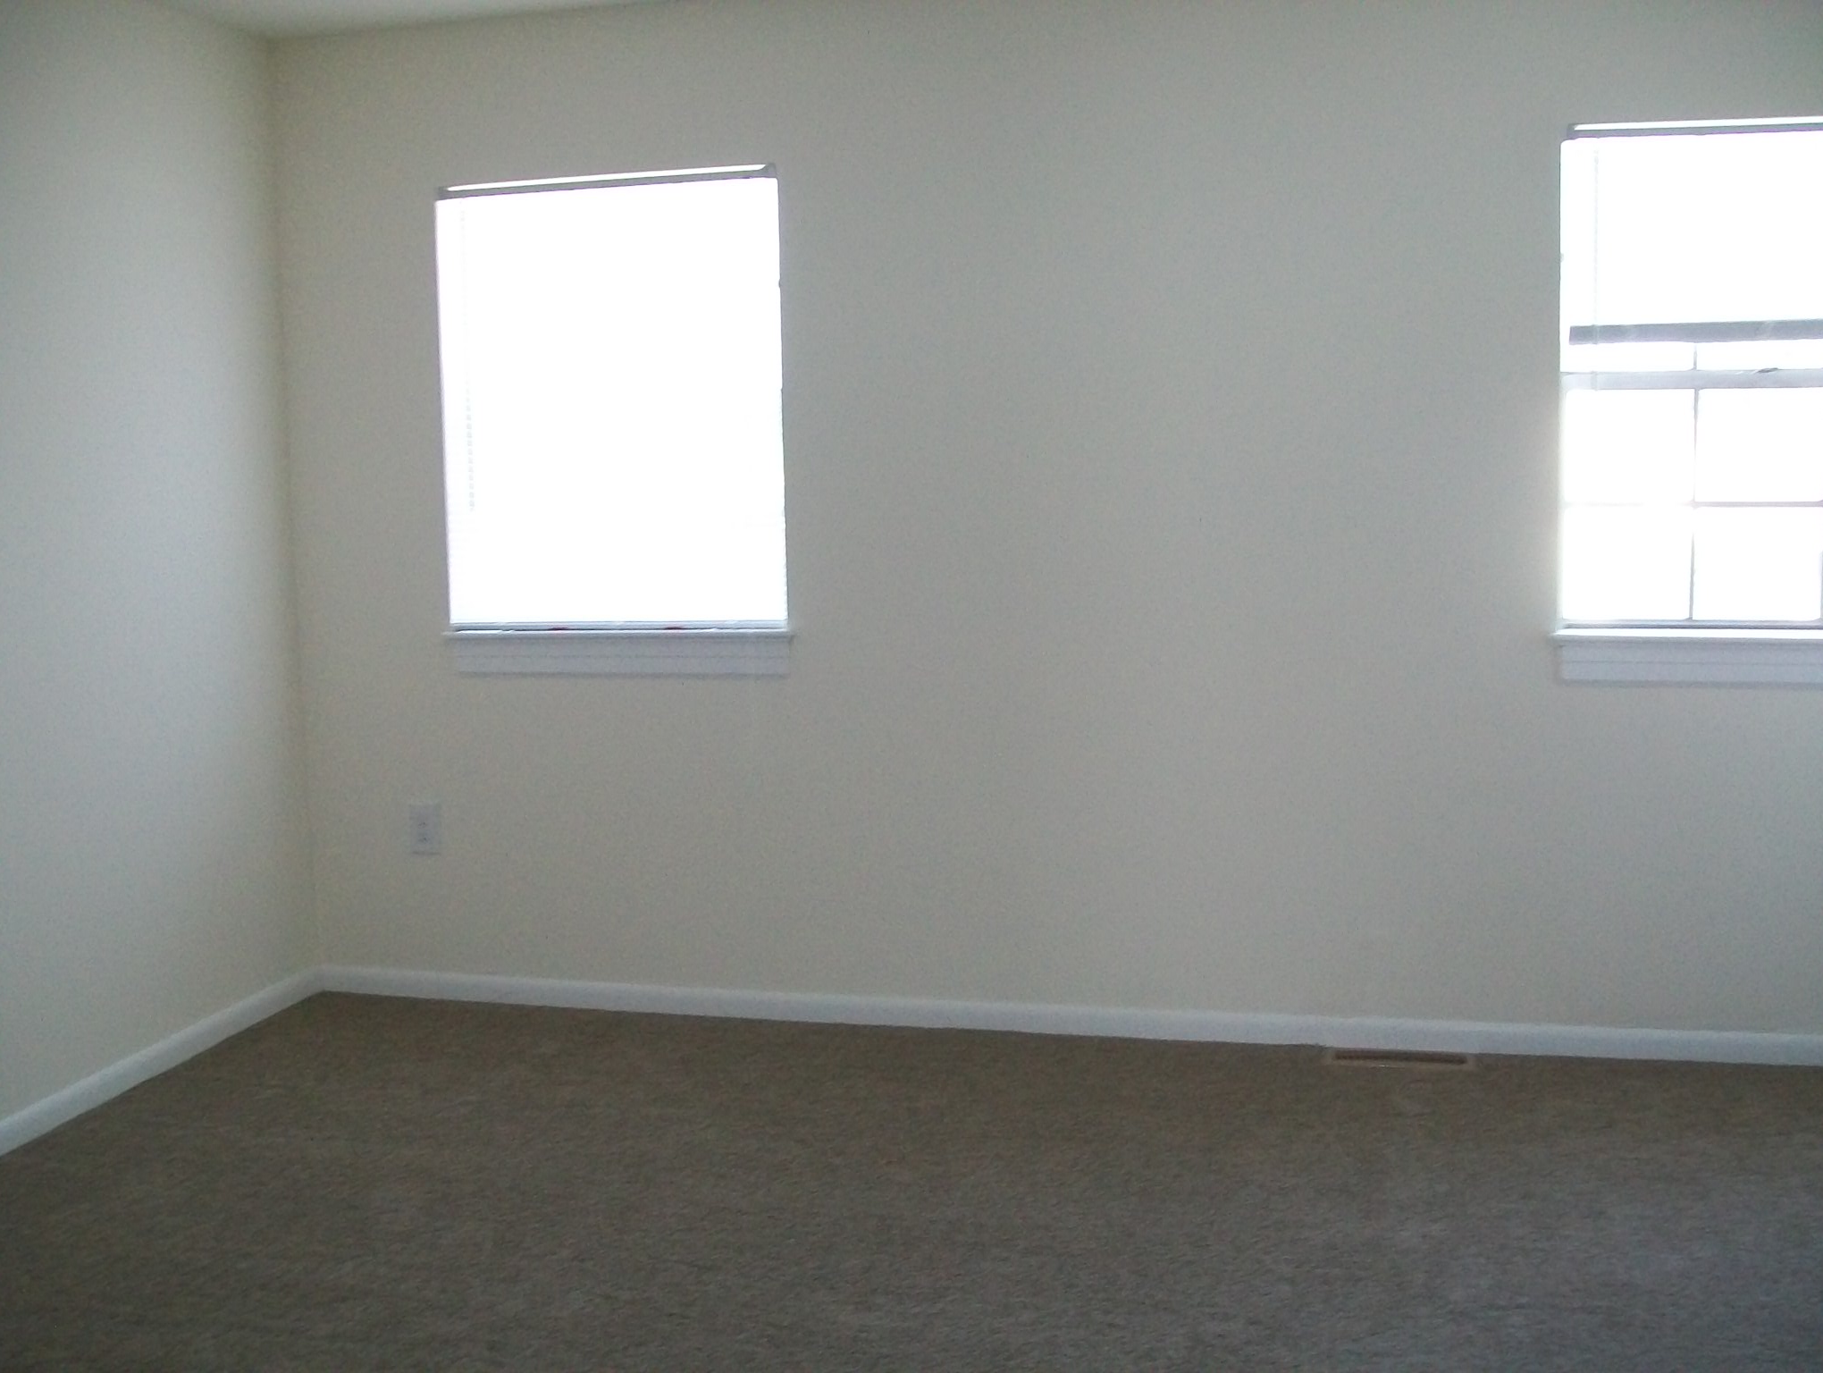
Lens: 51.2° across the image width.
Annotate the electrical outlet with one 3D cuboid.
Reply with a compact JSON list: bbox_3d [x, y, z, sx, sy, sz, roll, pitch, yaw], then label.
[{"bbox_3d":[-1.215,0.357,4.764,0.076,0.123,0.010,1,6,13],"label":"electrical outlet"}]

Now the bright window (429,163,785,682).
[{"bbox_3d":[-0.711,-0.633,4.541,0.880,1.170,0.110,1,6,13],"label":"bright window"}]

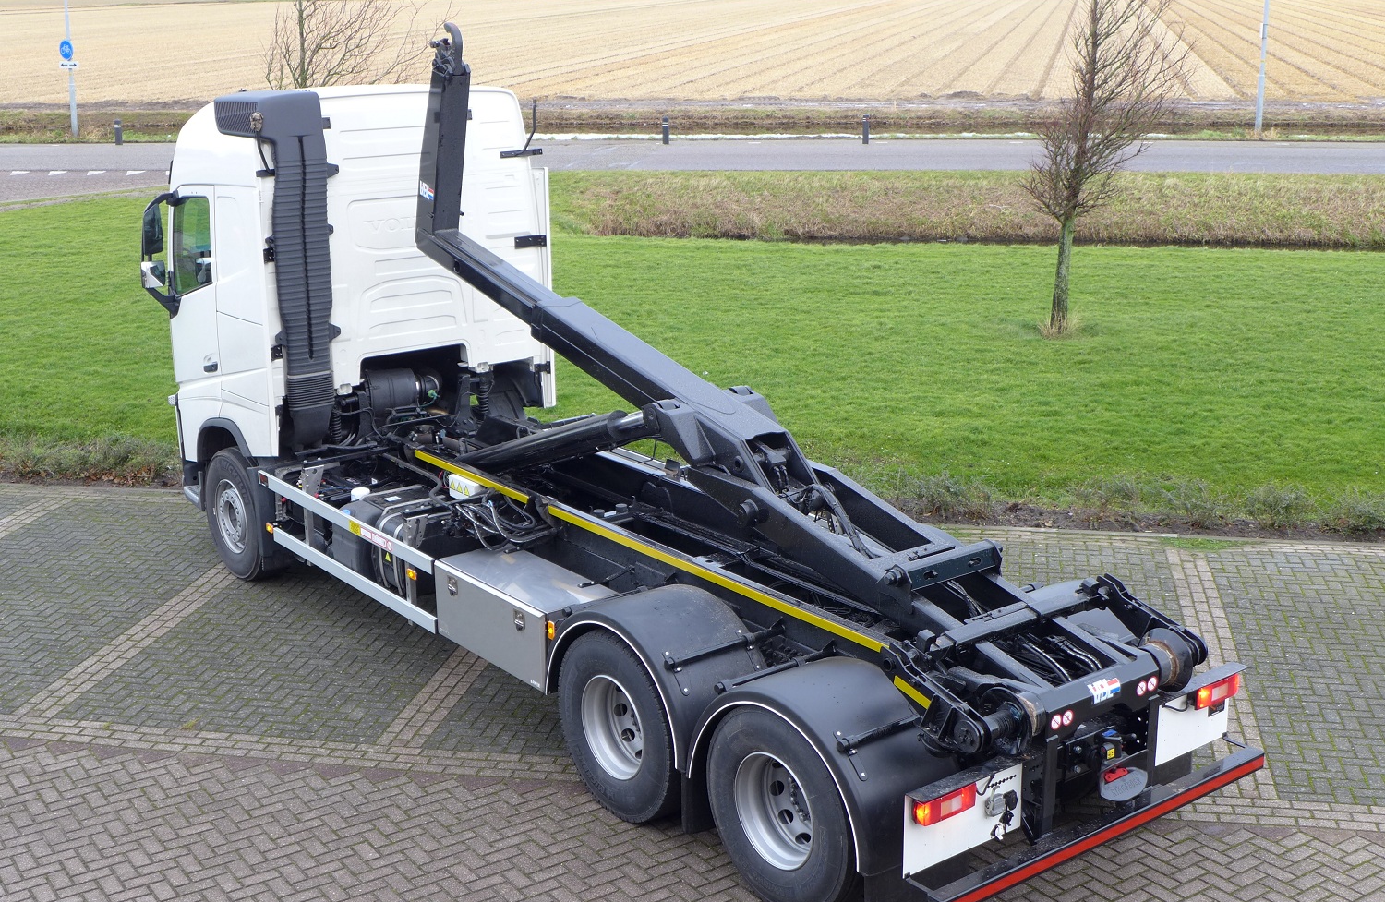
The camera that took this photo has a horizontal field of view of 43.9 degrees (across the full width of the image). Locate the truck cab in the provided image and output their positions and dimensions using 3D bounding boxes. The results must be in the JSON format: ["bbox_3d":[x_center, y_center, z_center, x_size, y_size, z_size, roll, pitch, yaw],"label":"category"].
[{"bbox_3d":[-2.832,-1.228,14.004,2.720,3.420,2.420,-13,19,-36],"label":"truck cab"}]

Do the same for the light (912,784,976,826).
[{"bbox_3d":[1.156,1.606,7.859,0.330,0.125,0.088,-13,19,-36],"label":"light"}]

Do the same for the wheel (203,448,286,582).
[{"bbox_3d":[-3.524,0.489,13.706,0.340,1.082,1.082,-13,19,-36],"label":"wheel"}]

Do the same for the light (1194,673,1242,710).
[{"bbox_3d":[2.740,1.255,9.060,0.347,0.123,0.088,-13,19,-36],"label":"light"}]

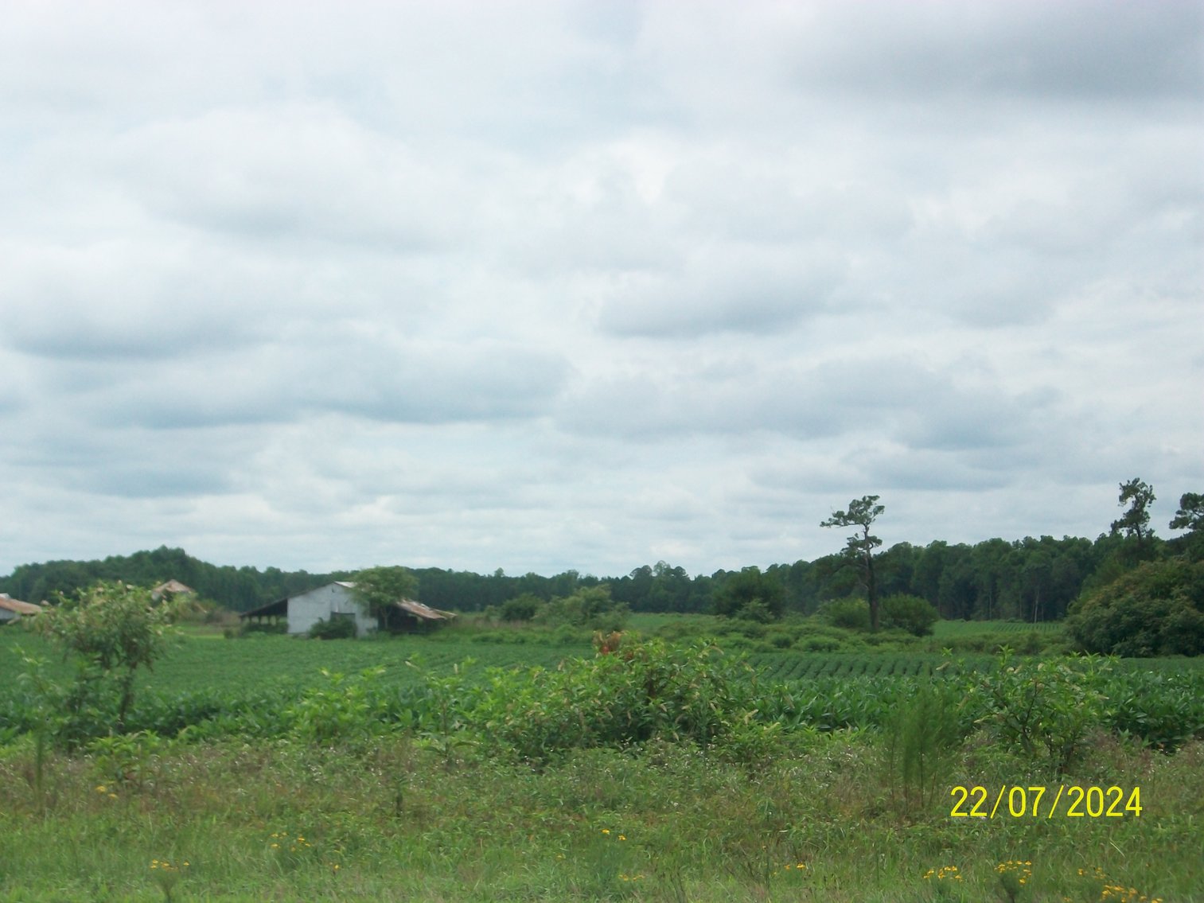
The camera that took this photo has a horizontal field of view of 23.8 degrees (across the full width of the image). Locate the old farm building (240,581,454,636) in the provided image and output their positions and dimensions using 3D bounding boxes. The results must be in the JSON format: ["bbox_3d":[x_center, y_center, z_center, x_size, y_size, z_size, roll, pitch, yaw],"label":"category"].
[{"bbox_3d":[-19.357,12.061,217.000,14.400,4.400,11.000,0,-3,8],"label":"old farm building"}]

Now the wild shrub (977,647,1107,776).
[{"bbox_3d":[3.858,2.292,25.000,1.130,1.090,1.000,0,-3,0],"label":"wild shrub"}]

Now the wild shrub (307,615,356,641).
[{"bbox_3d":[-19.652,12.864,208.000,3.500,1.900,2.600,0,-3,8],"label":"wild shrub"}]

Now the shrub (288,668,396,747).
[{"bbox_3d":[-2.585,2.498,28.000,1.030,0.780,0.900,0,-3,0],"label":"shrub"}]

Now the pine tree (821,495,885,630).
[{"bbox_3d":[20.427,9.106,232.000,5.000,11.200,4.600,0,-3,0],"label":"pine tree"}]

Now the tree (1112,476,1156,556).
[{"bbox_3d":[45.689,8.930,245.000,3.800,13.300,3.600,0,-3,0],"label":"tree"}]

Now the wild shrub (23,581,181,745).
[{"bbox_3d":[-4.995,2.129,28.500,1.550,1.670,1.400,0,-3,0],"label":"wild shrub"}]

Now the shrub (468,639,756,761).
[{"bbox_3d":[0.093,2.356,27.000,2.650,1.150,1.700,0,-3,0],"label":"shrub"}]

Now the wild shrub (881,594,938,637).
[{"bbox_3d":[24.226,12.876,225.000,4.600,3.400,4.200,0,-3,0],"label":"wild shrub"}]

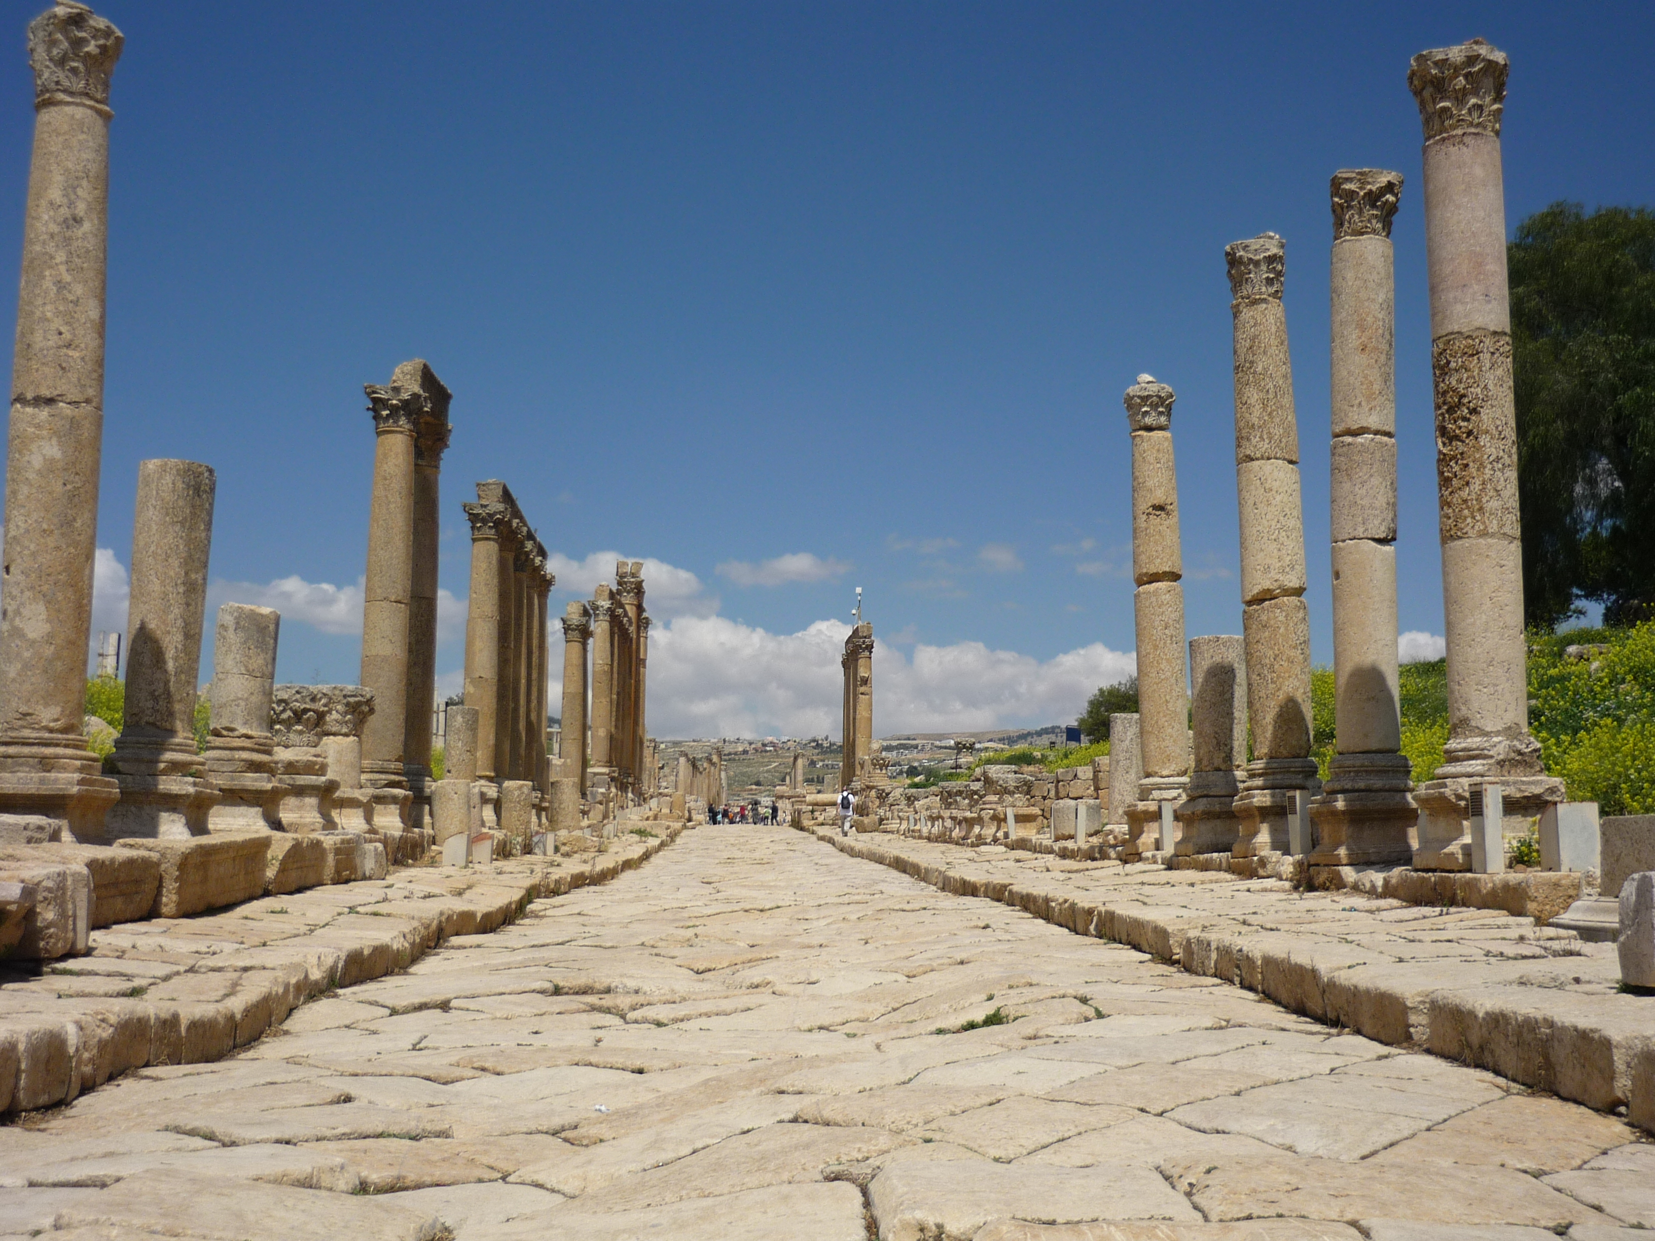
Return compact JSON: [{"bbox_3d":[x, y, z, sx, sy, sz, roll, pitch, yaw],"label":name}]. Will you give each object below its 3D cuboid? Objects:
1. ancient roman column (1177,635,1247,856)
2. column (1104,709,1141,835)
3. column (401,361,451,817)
[{"bbox_3d":[6.758,2.189,31.809,1.040,3.831,1.040,0,-6,-3],"label":"ancient roman column"},{"bbox_3d":[5.648,2.942,34.533,0.750,2.322,0.750,1,-7,-3],"label":"column"},{"bbox_3d":[-8.025,-0.273,35.679,1.100,8.337,1.100,1,-7,-3],"label":"column"}]

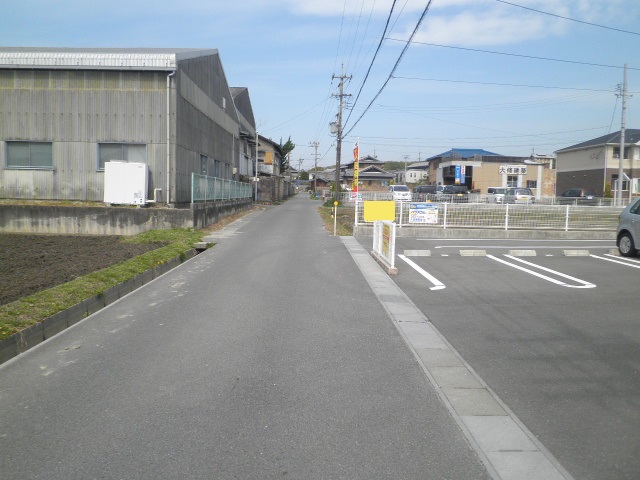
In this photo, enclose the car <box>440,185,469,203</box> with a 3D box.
[{"bbox_3d":[12.250,-4.102,43.800,1.480,1.680,3.400,1,6,3],"label":"car"}]

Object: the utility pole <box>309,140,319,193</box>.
[{"bbox_3d":[-1.340,-13.659,92.000,1.700,10.600,0.600,1,6,0],"label":"utility pole"}]

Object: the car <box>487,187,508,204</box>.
[{"bbox_3d":[17.550,-4.329,47.700,1.500,1.750,3.500,2,6,7],"label":"car"}]

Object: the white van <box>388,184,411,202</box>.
[{"bbox_3d":[7.750,-4.486,46.800,1.680,1.630,4.300,1,6,2],"label":"white van"}]

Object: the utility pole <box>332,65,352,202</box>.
[{"bbox_3d":[1.864,-9.503,43.700,1.750,12.500,0.800,1,6,0],"label":"utility pole"}]

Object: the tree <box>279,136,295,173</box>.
[{"bbox_3d":[-5.492,-12.243,80.000,2.700,9.800,2.600,1,6,0],"label":"tree"}]

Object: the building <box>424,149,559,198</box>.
[{"bbox_3d":[20.100,-7.718,58.500,13.800,6.500,10.500,1,6,0],"label":"building"}]

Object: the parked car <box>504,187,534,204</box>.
[{"bbox_3d":[16.900,-3.628,41.000,1.480,1.520,3.400,1,6,4],"label":"parked car"}]

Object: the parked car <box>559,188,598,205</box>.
[{"bbox_3d":[24.850,-4.181,46.300,1.720,1.550,4.500,1,6,2],"label":"parked car"}]

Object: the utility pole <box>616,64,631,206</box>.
[{"bbox_3d":[23.827,-7.813,37.800,1.300,11.600,0.500,1,6,0],"label":"utility pole"}]

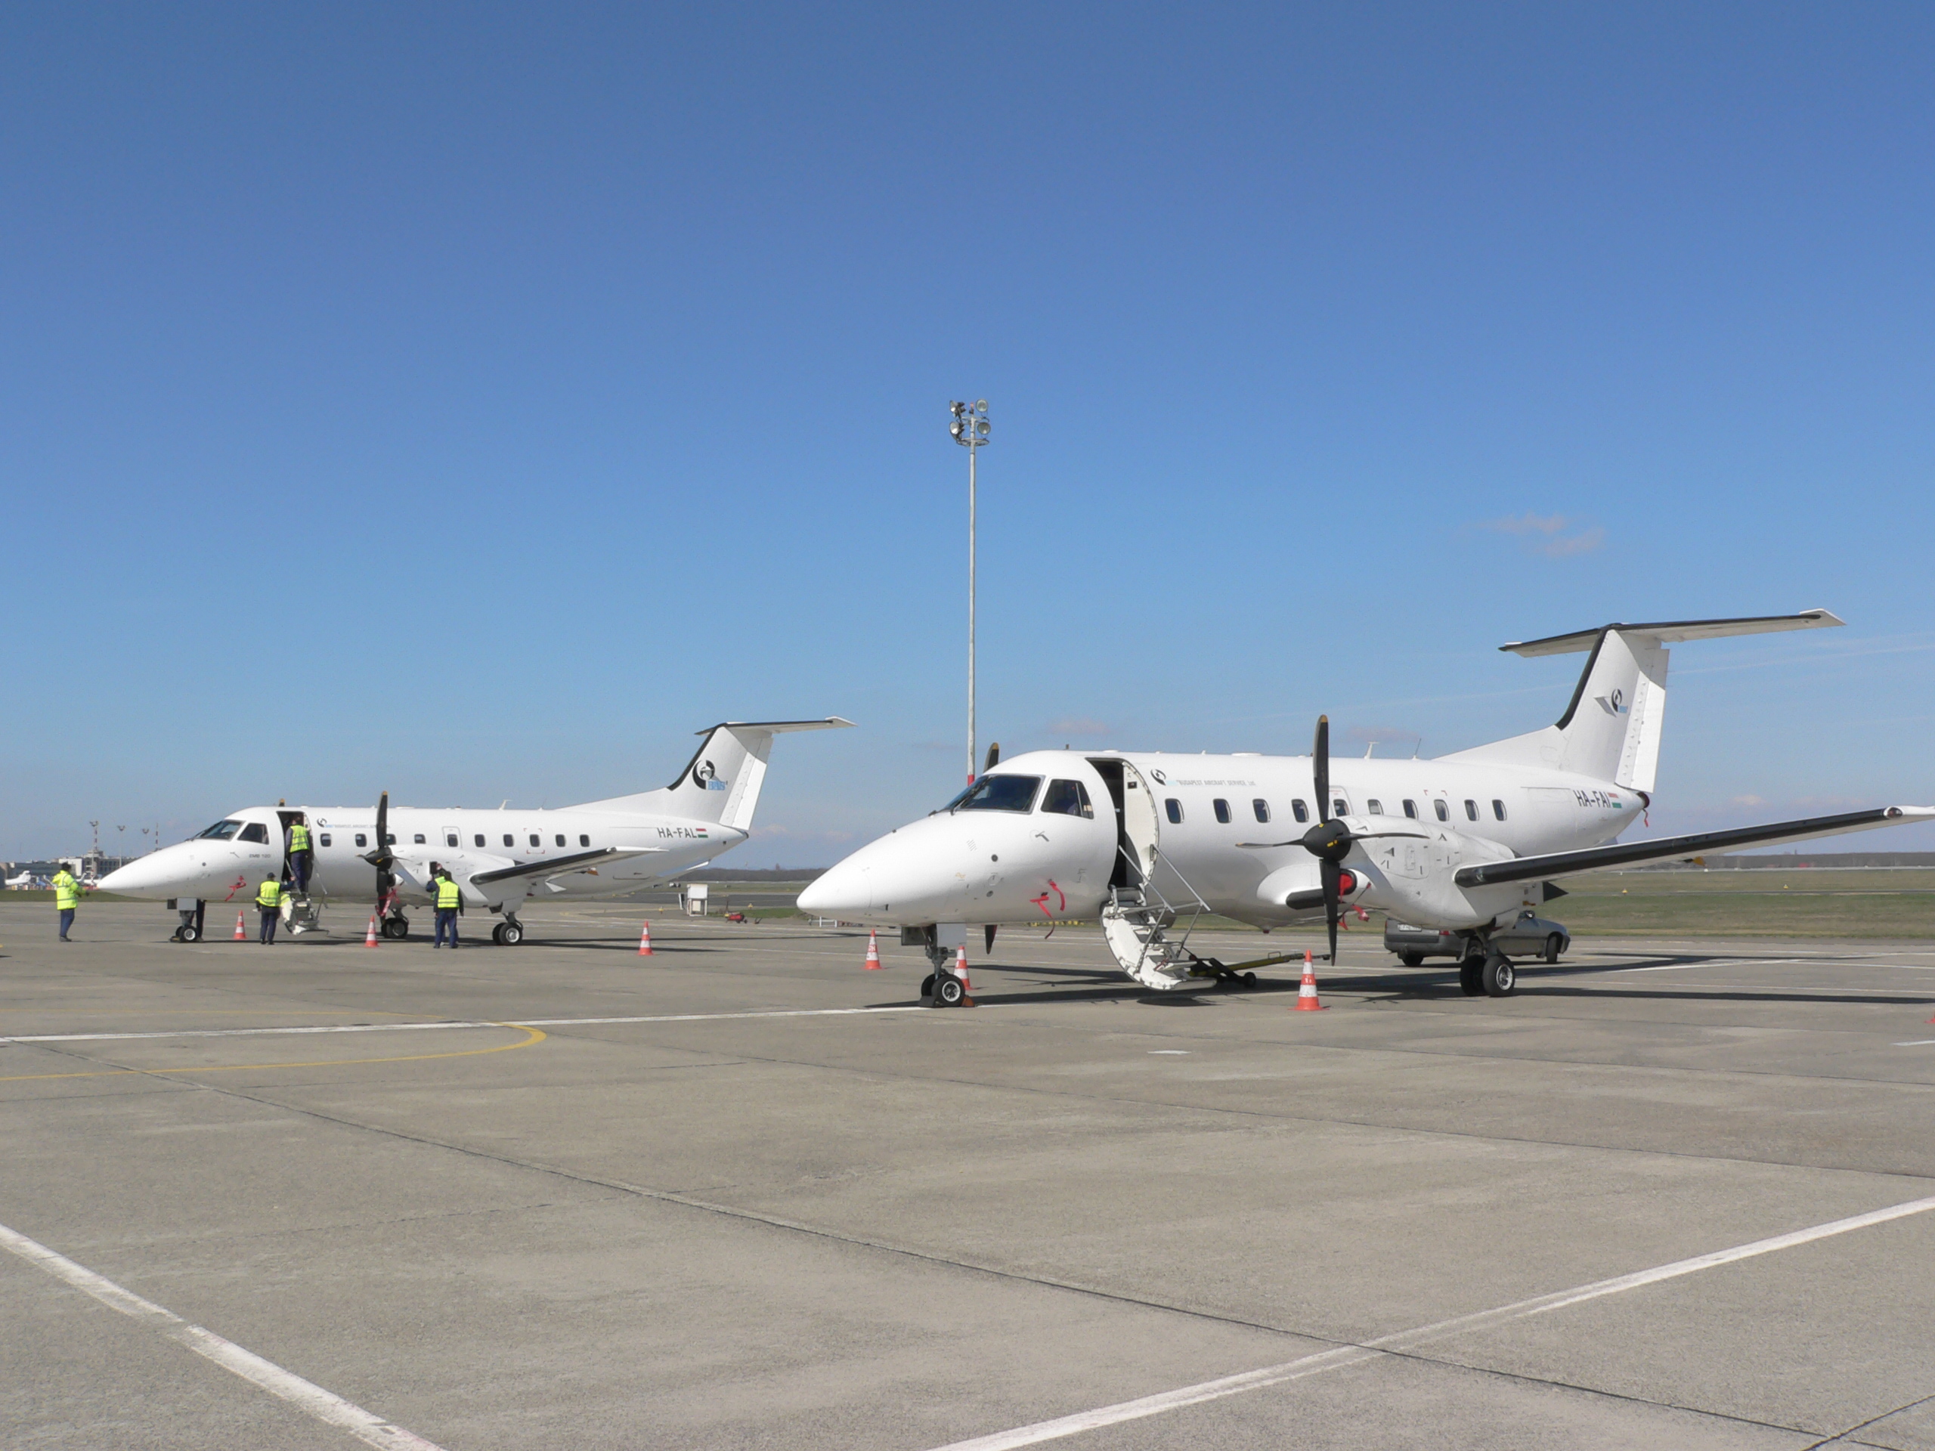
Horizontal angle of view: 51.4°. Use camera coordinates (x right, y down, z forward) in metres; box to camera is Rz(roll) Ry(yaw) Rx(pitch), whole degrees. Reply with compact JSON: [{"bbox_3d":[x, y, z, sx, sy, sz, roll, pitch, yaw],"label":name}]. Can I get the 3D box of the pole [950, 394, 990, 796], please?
[{"bbox_3d":[0.152,-2.843,88.000,1.720,22.800,1.600,-1,-5,12],"label":"pole"}]

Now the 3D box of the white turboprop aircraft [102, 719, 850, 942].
[{"bbox_3d":[-13.057,2.563,53.400,20.050,6.350,19.780,4,-6,-40],"label":"white turboprop aircraft"}]

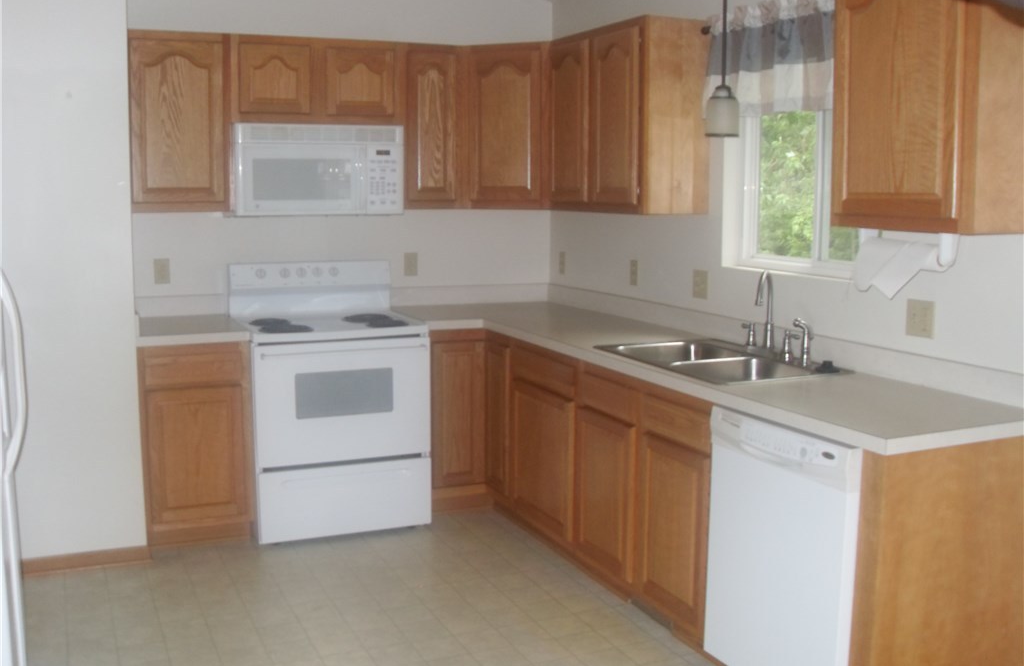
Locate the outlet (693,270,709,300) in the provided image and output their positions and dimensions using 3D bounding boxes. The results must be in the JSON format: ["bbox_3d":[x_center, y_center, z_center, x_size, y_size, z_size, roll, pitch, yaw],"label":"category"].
[{"bbox_3d":[0.760,-0.195,4.059,0.010,0.115,0.110,-3,9,-24],"label":"outlet"}]

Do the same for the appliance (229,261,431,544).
[{"bbox_3d":[-0.833,0.272,4.517,0.762,1.148,0.680,-3,9,-24],"label":"appliance"}]

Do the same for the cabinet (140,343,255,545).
[{"bbox_3d":[-1.389,0.428,4.332,0.450,0.874,0.630,-3,9,-24],"label":"cabinet"}]

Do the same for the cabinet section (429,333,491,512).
[{"bbox_3d":[-0.362,0.377,4.832,0.295,0.866,0.620,-3,8,-23],"label":"cabinet section"}]

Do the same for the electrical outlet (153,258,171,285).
[{"bbox_3d":[-1.563,-0.276,4.495,0.071,0.115,0.010,-3,9,-24],"label":"electrical outlet"}]

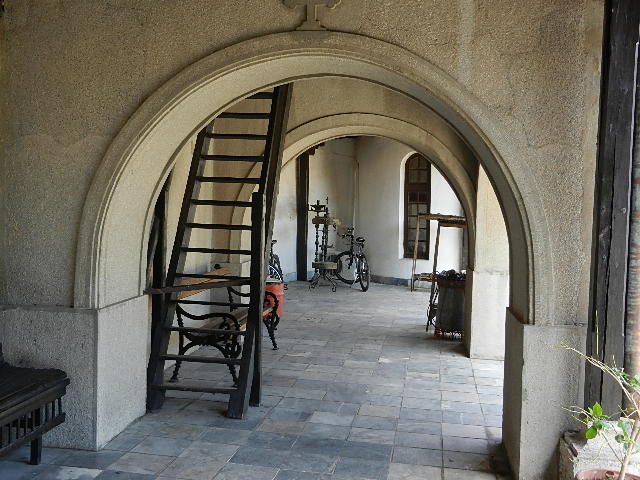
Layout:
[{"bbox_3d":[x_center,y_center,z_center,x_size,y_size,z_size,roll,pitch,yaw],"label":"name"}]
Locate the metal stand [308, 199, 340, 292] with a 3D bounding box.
[{"bbox_3d":[0.089,0.062,12.837,0.560,1.640,0.520,1,3,9],"label":"metal stand"}]

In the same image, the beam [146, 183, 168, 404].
[{"bbox_3d":[-1.220,0.373,5.267,0.130,1.699,0.120,1,3,9],"label":"beam"}]

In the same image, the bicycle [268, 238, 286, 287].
[{"bbox_3d":[-0.904,0.395,12.047,0.550,1.020,1.680,-1,3,-29],"label":"bicycle"}]

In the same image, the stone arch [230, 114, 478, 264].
[{"bbox_3d":[0.414,-0.502,7.466,2.625,1.565,0.658,1,3,9],"label":"stone arch"}]

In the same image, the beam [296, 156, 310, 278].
[{"bbox_3d":[-0.309,-0.538,14.055,0.180,2.712,0.140,-1,3,-36],"label":"beam"}]

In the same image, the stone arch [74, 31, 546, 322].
[{"bbox_3d":[-0.044,-0.377,4.315,2.738,1.601,0.757,1,3,9],"label":"stone arch"}]

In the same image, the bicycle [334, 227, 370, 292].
[{"bbox_3d":[0.653,0.359,12.863,0.500,1.060,1.680,0,3,-12],"label":"bicycle"}]

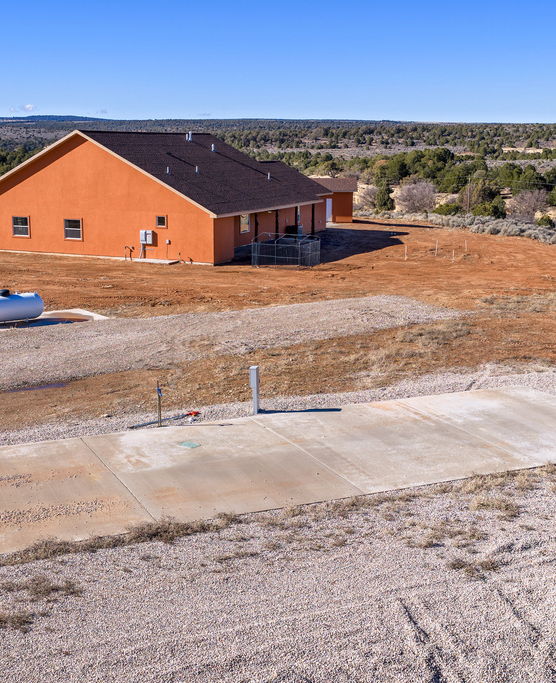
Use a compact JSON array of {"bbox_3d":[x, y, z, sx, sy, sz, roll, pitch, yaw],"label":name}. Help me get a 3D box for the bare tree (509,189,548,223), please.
[{"bbox_3d":[27.047,-14.684,86.000,4.200,3.700,4.200,0,14,0],"label":"bare tree"}]

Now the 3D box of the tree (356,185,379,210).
[{"bbox_3d":[10.556,-17.116,95.000,3.000,3.400,3.000,0,14,0],"label":"tree"}]

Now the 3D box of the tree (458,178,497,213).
[{"bbox_3d":[24.546,-17.964,98.000,4.600,4.300,4.600,0,14,0],"label":"tree"}]

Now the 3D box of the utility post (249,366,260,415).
[{"bbox_3d":[-0.586,1.214,19.670,0.190,1.180,0.220,4,14,13],"label":"utility post"}]

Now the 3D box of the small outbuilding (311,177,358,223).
[{"bbox_3d":[4.695,-13.219,74.066,5.400,3.920,4.600,1,14,4],"label":"small outbuilding"}]

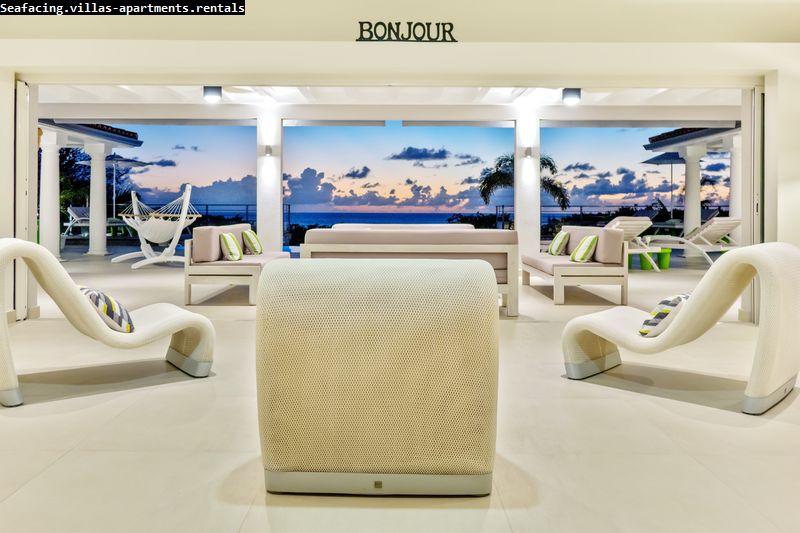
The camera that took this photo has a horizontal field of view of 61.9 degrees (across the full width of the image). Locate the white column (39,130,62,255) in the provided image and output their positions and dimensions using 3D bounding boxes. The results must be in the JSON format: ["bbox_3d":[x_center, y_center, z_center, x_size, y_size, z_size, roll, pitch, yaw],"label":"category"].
[{"bbox_3d":[-7.523,-1.496,14.338,0.474,2.729,0.474,0,3,0],"label":"white column"}]

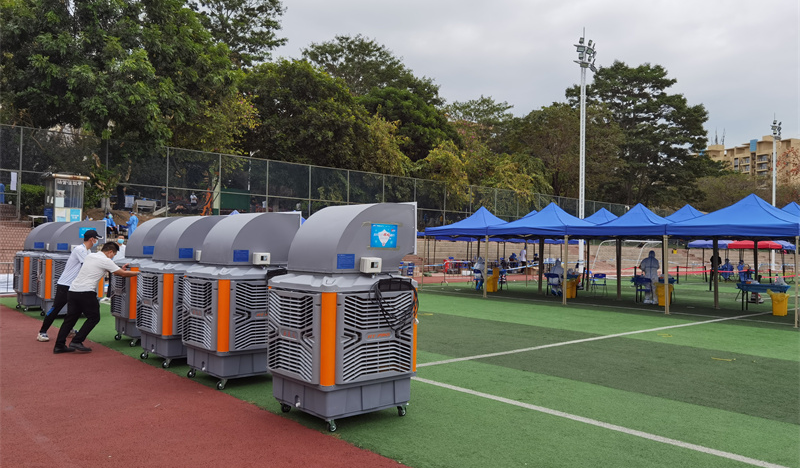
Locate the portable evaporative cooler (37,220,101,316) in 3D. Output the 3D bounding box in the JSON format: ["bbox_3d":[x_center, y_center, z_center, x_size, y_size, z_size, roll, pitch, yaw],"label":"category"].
[{"bbox_3d":[-7.076,0.745,13.463,1.170,2.080,1.110,2,-1,-41],"label":"portable evaporative cooler"}]

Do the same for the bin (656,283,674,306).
[{"bbox_3d":[7.978,1.815,18.777,0.440,0.670,0.420,2,-2,-42],"label":"bin"}]

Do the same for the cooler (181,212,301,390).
[{"bbox_3d":[-1.819,0.690,7.337,1.100,2.000,1.070,2,-2,-42],"label":"cooler"}]

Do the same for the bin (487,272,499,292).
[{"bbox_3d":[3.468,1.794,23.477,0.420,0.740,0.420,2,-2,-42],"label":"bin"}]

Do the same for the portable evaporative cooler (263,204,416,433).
[{"bbox_3d":[-0.516,0.683,5.863,1.100,2.000,1.070,2,-2,-40],"label":"portable evaporative cooler"}]

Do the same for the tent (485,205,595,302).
[{"bbox_3d":[4.957,0.535,20.248,3.000,3.130,3.000,2,-1,-42],"label":"tent"}]

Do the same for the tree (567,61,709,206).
[{"bbox_3d":[27.500,-9.742,72.252,16.000,21.000,16.000,1,-1,0],"label":"tree"}]

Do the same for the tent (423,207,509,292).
[{"bbox_3d":[2.983,0.558,22.465,3.000,3.090,3.000,2,-1,-42],"label":"tent"}]

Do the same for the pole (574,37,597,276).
[{"bbox_3d":[11.488,-5.130,38.688,1.600,15.230,0.800,2,-1,-42],"label":"pole"}]

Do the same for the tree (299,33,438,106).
[{"bbox_3d":[-2.848,-10.036,60.242,14.000,18.800,14.000,1,-1,0],"label":"tree"}]

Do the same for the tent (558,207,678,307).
[{"bbox_3d":[6.930,0.601,18.029,3.000,2.990,3.000,2,-1,-42],"label":"tent"}]

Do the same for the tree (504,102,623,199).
[{"bbox_3d":[15.197,-5.995,58.000,10.800,12.400,10.000,1,-1,0],"label":"tree"}]

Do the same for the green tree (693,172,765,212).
[{"bbox_3d":[41.062,-3.688,78.000,9.000,8.000,8.500,1,-1,0],"label":"green tree"}]

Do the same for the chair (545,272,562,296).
[{"bbox_3d":[5.225,1.712,21.200,0.470,0.820,0.500,0,-1,27],"label":"chair"}]

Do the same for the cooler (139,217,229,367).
[{"bbox_3d":[-2.795,0.694,8.396,1.100,2.000,1.070,2,-2,-41],"label":"cooler"}]

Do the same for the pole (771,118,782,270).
[{"bbox_3d":[36.628,-4.068,60.688,1.600,15.150,0.800,2,-1,-42],"label":"pole"}]

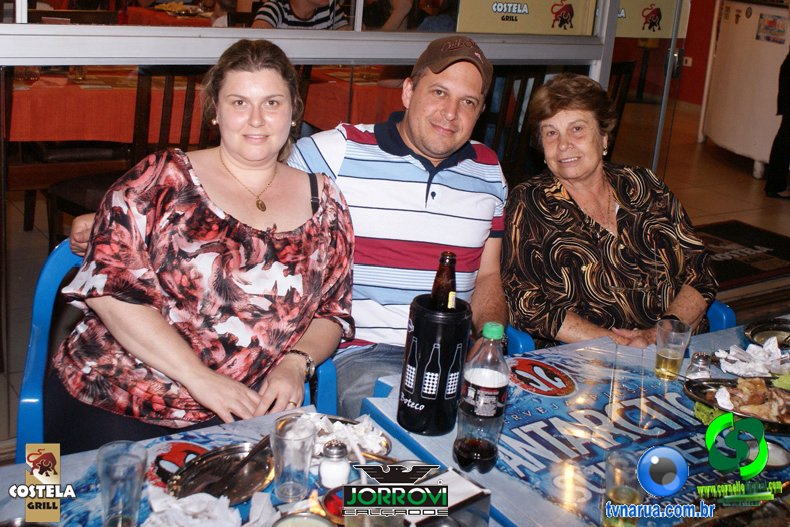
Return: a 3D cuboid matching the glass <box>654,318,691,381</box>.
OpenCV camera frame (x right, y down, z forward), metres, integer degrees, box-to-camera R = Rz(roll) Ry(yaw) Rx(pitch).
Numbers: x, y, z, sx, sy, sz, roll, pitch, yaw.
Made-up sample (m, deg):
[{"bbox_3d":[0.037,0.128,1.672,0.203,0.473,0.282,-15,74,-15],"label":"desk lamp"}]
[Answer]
[{"bbox_3d":[0.526,0.166,1.754,0.065,0.099,0.065,5,17,0],"label":"glass"}]

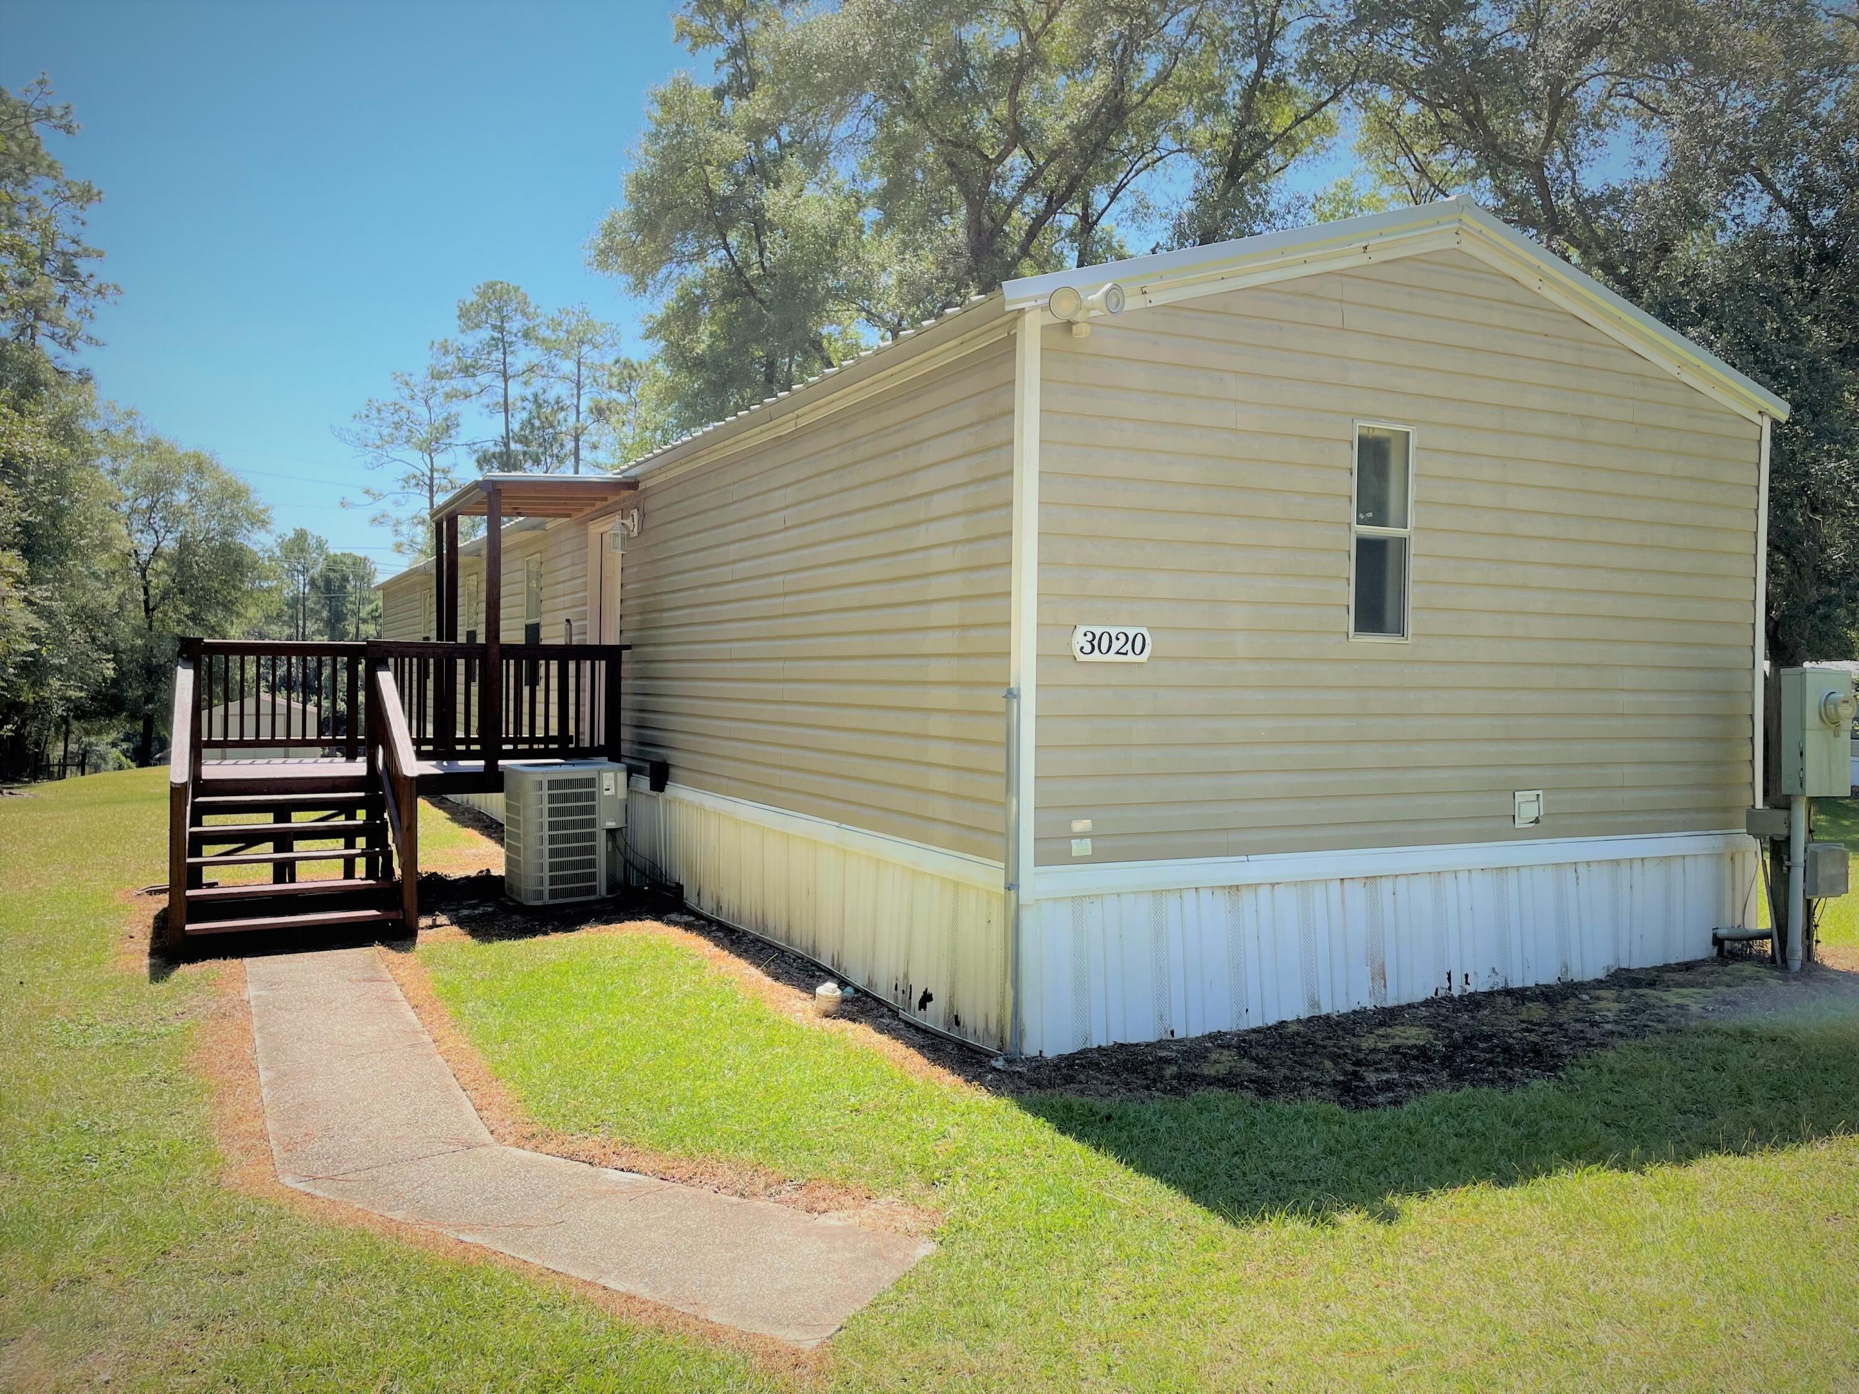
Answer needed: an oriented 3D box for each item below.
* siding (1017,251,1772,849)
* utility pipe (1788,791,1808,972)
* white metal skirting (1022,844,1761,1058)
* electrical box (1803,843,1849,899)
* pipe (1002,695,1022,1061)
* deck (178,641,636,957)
[{"bbox_3d":[2.524,-0.722,6.678,4.694,2.825,0.099,0,1,-27],"label":"siding"},{"bbox_3d":[4.634,0.968,7.474,0.074,0.942,0.074,0,1,-27],"label":"utility pipe"},{"bbox_3d":[2.493,1.114,6.697,4.794,0.689,0.099,0,1,-27],"label":"white metal skirting"},{"bbox_3d":[4.873,0.950,7.599,0.258,0.307,0.099,0,1,-27],"label":"electrical box"},{"bbox_3d":[0.322,0.710,5.604,0.064,1.492,0.064,0,1,-27],"label":"pipe"},{"bbox_3d":[-3.757,0.520,10.253,3.102,1.844,3.915,0,1,-27],"label":"deck"}]

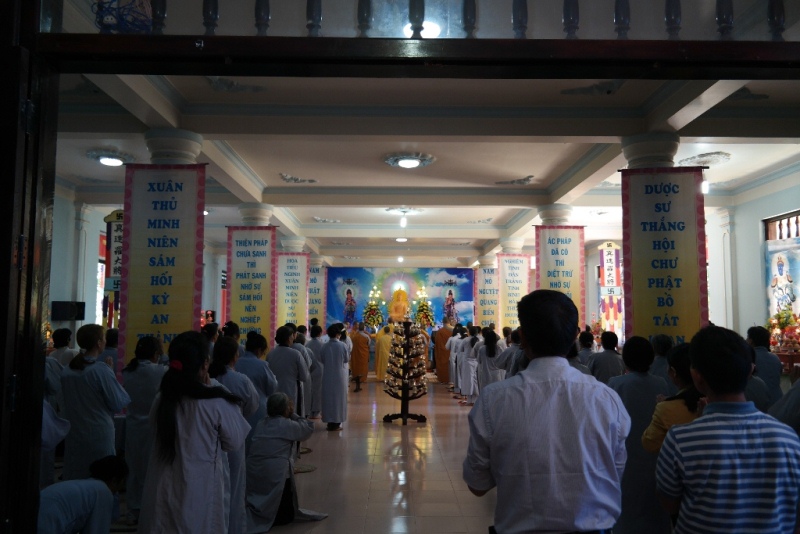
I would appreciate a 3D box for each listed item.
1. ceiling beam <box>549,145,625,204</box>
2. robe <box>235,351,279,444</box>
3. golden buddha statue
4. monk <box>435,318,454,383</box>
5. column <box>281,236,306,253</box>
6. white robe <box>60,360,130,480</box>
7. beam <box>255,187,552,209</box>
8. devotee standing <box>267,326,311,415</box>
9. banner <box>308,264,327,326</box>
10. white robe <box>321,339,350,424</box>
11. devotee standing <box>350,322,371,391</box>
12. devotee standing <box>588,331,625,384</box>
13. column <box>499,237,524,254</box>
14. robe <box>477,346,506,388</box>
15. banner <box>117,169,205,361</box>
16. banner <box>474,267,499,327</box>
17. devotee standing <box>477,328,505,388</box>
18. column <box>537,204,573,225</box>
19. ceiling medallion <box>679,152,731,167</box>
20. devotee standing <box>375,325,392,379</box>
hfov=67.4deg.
[{"bbox_3d":[2.661,-1.347,8.510,0.300,0.330,3.600,0,-5,-1],"label":"ceiling beam"},{"bbox_3d":[-1.444,1.427,6.125,0.410,1.170,0.330,-1,-6,11],"label":"robe"},{"bbox_3d":[-0.033,1.321,20.665,0.760,1.200,0.600,0,-5,-1],"label":"golden buddha statue"},{"bbox_3d":[1.163,2.170,15.682,0.540,1.690,0.420,0,-5,1],"label":"monk"},{"bbox_3d":[-2.433,1.096,13.595,0.570,3.590,0.570,0,-5,-1],"label":"column"},{"bbox_3d":[-2.350,1.332,4.618,0.450,1.230,0.380,-2,-6,15],"label":"white robe"},{"bbox_3d":[0.092,-1.200,10.399,4.880,0.340,0.280,0,-5,-1],"label":"beam"},{"bbox_3d":[-1.340,1.492,7.148,0.530,1.570,0.420,-1,-6,15],"label":"devotee standing"},{"bbox_3d":[-2.469,1.203,17.102,0.810,2.450,0.040,0,-5,-1],"label":"banner"},{"bbox_3d":[-0.990,1.702,9.025,0.450,1.260,0.340,0,-5,4],"label":"white robe"},{"bbox_3d":[-1.043,2.290,15.845,0.550,1.640,0.420,0,-5,4],"label":"devotee standing"},{"bbox_3d":[2.318,1.478,6.719,0.450,1.500,0.360,1,-5,-4],"label":"devotee standing"},{"bbox_3d":[2.567,1.099,13.595,0.570,3.590,0.570,0,-5,-1],"label":"column"},{"bbox_3d":[1.605,1.904,10.583,0.450,1.160,0.350,0,-6,-6],"label":"robe"},{"bbox_3d":[-2.367,0.177,5.985,0.810,2.420,0.040,0,-5,-1],"label":"banner"},{"bbox_3d":[2.552,1.203,17.102,0.820,2.450,0.040,0,-5,-1],"label":"banner"},{"bbox_3d":[1.606,1.839,10.589,0.460,1.530,0.380,0,-6,-6],"label":"devotee standing"},{"bbox_3d":[2.788,0.734,10.810,0.640,3.770,0.640,0,-6,-1],"label":"column"},{"bbox_3d":[4.109,-1.411,8.100,0.670,0.070,0.670,0,-5,0],"label":"ceiling medallion"},{"bbox_3d":[-0.441,2.388,16.544,0.500,1.580,0.400,0,-5,2],"label":"devotee standing"}]

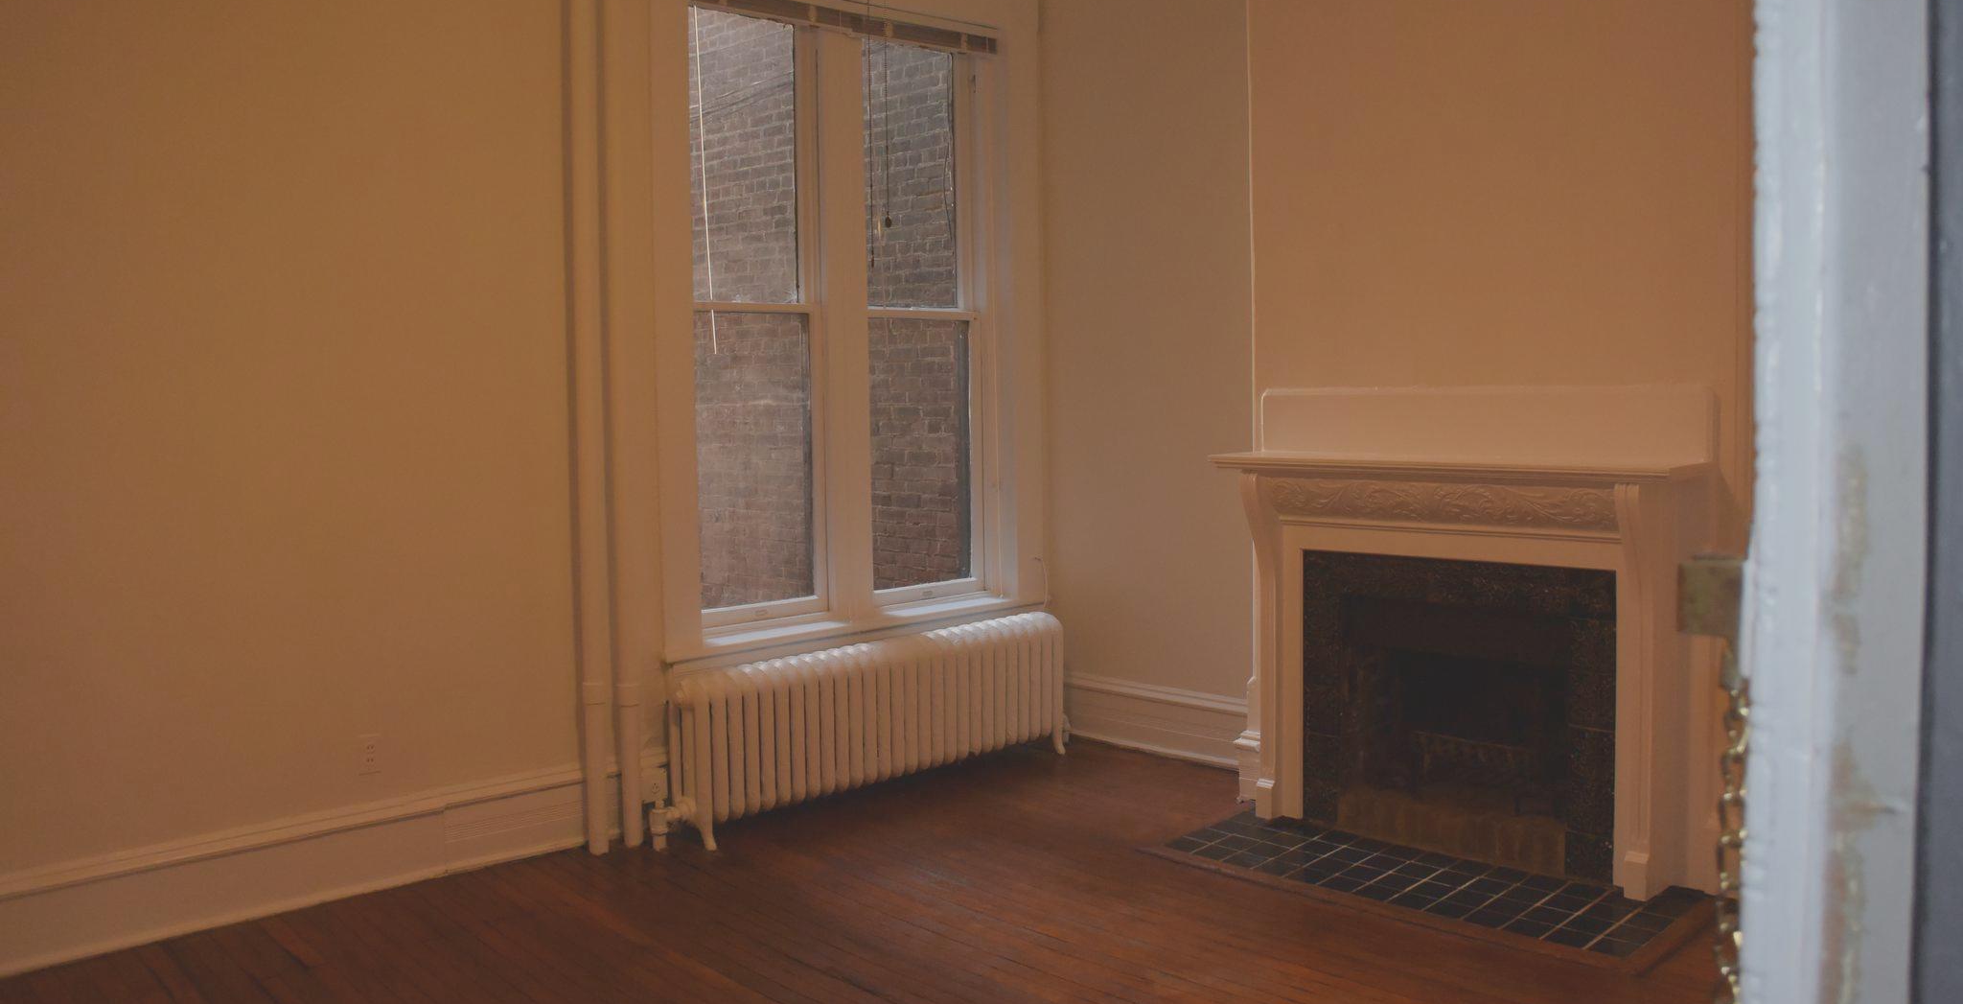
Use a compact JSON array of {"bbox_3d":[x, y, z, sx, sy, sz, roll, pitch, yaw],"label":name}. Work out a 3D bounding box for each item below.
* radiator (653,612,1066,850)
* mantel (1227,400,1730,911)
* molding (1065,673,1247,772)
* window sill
[{"bbox_3d":[-0.360,0.792,5.367,1.790,0.545,0.240,-5,6,-43],"label":"radiator"},{"bbox_3d":[1.431,0.375,4.572,1.485,1.450,0.310,3,6,44],"label":"mantel"},{"bbox_3d":[0.685,0.875,5.986,0.920,0.265,0.040,3,6,44],"label":"molding"},{"bbox_3d":[-0.422,0.465,5.562,1.760,0.110,0.160,-5,6,-43],"label":"window sill"}]

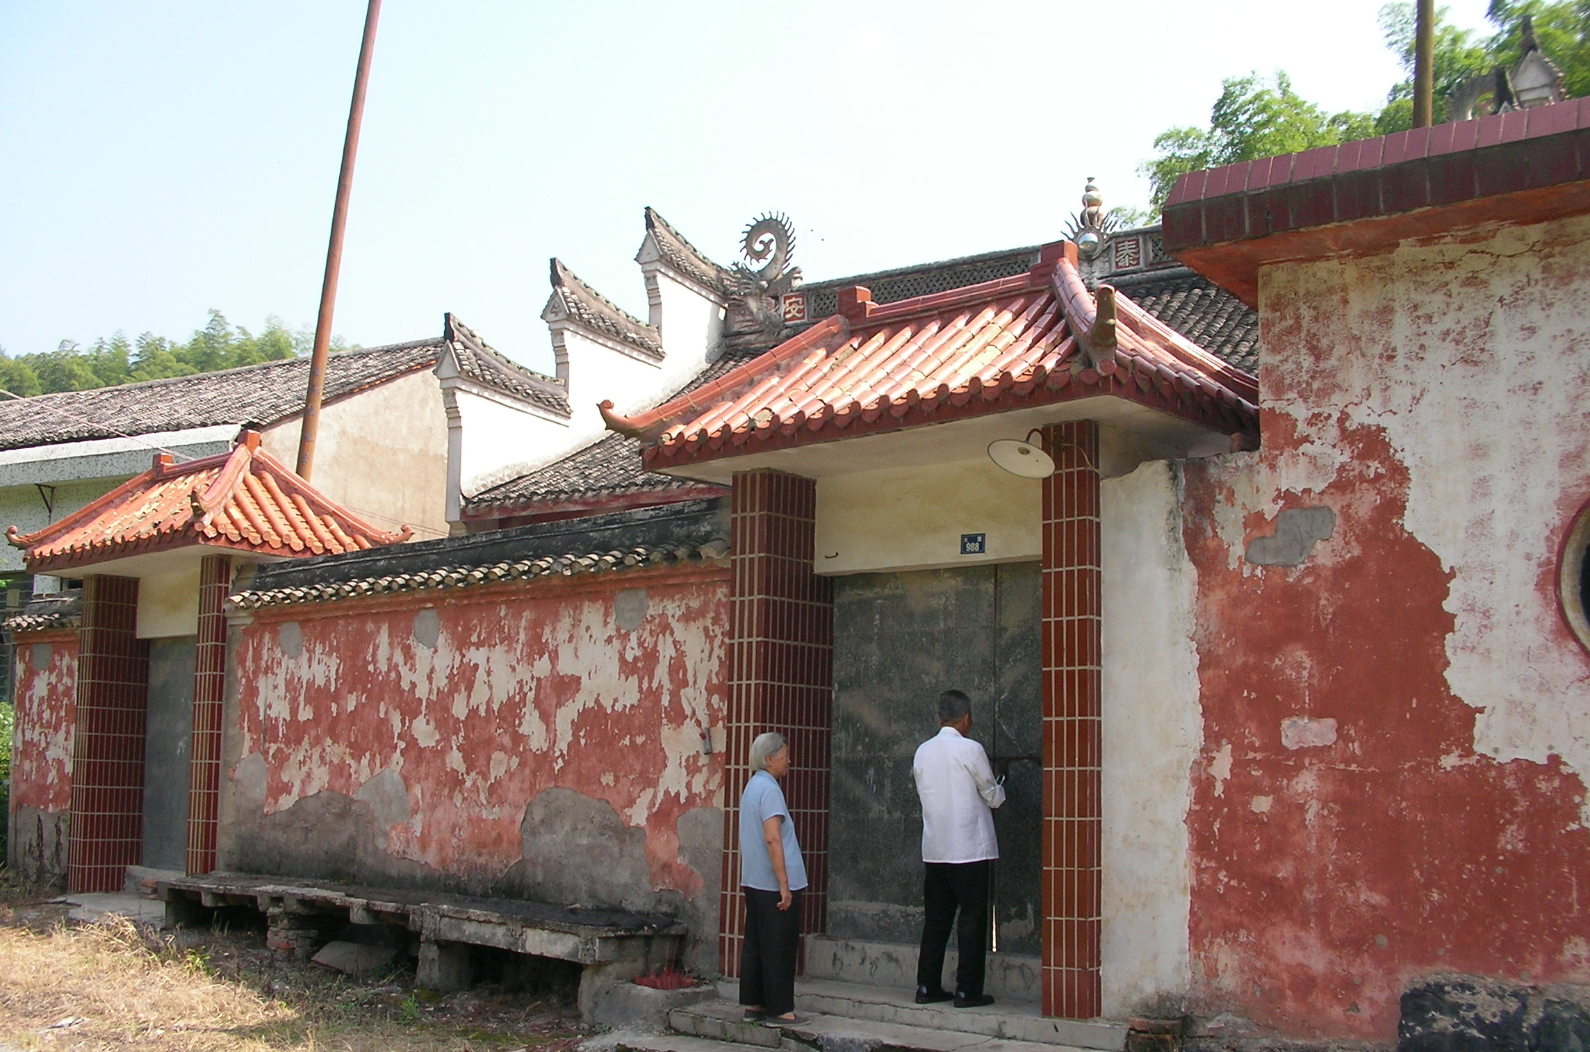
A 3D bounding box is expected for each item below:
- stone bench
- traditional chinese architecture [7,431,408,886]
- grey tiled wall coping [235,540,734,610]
[{"bbox_3d":[-2.798,2.789,11.911,5.150,0.500,0.780,-6,-11,42],"label":"stone bench"},{"bbox_3d":[-5.593,1.282,15.979,3.550,4.250,2.000,-7,-11,44],"label":"traditional chinese architecture"},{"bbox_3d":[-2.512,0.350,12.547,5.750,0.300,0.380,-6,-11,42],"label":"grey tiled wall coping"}]

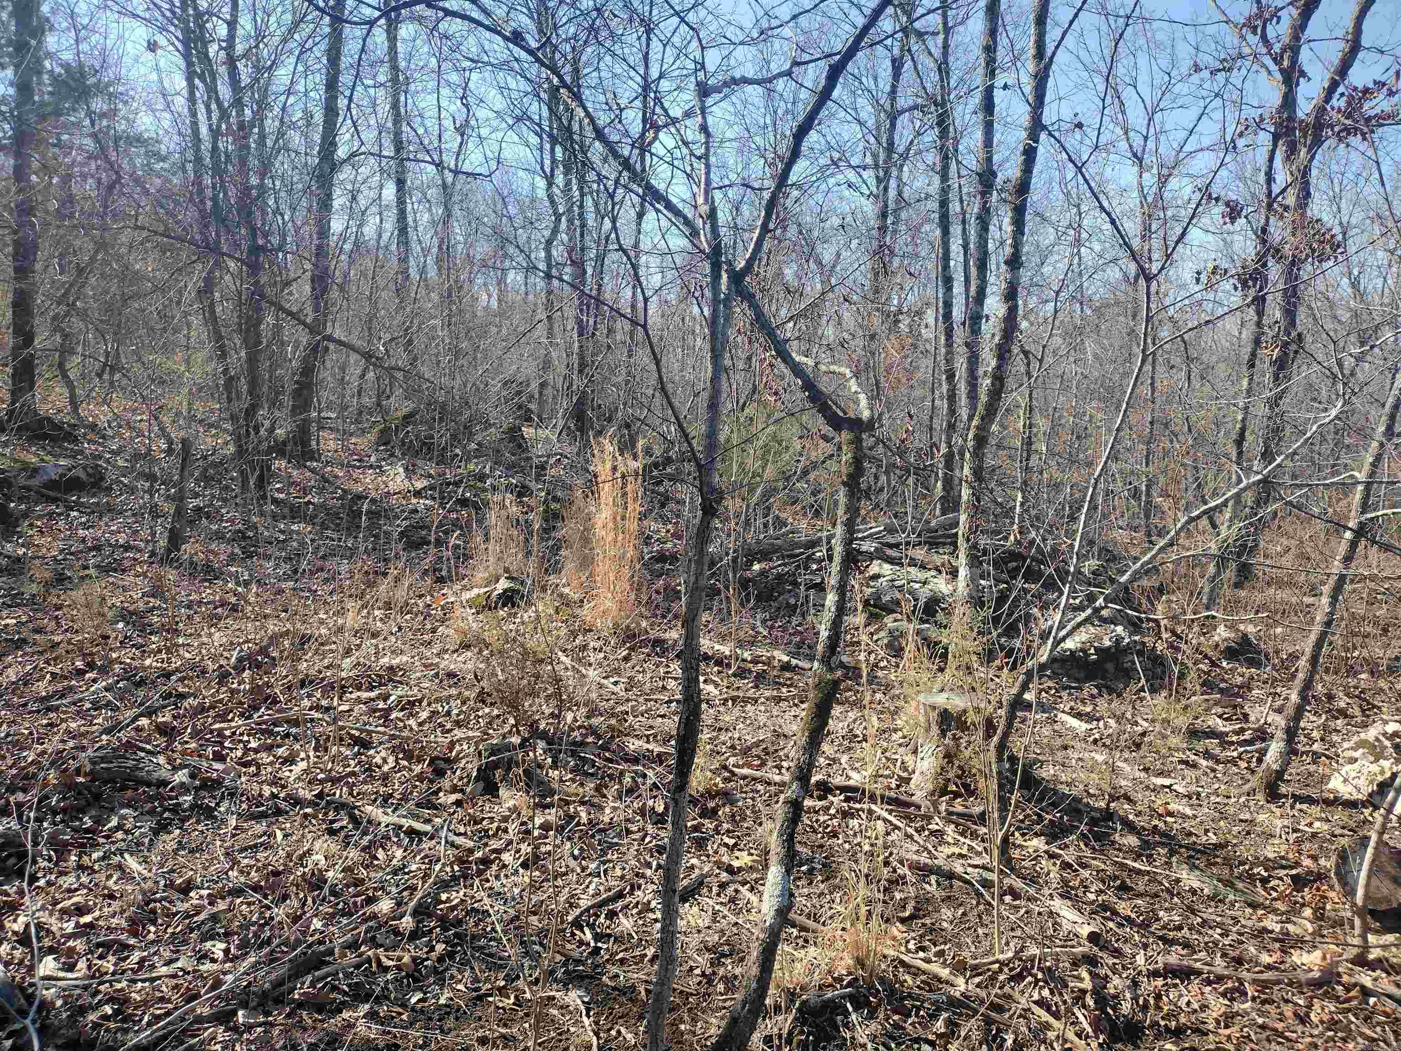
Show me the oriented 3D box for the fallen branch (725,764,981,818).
[{"bbox_3d":[0.581,1.018,4.251,1.004,0.050,0.080,6,7,19],"label":"fallen branch"}]

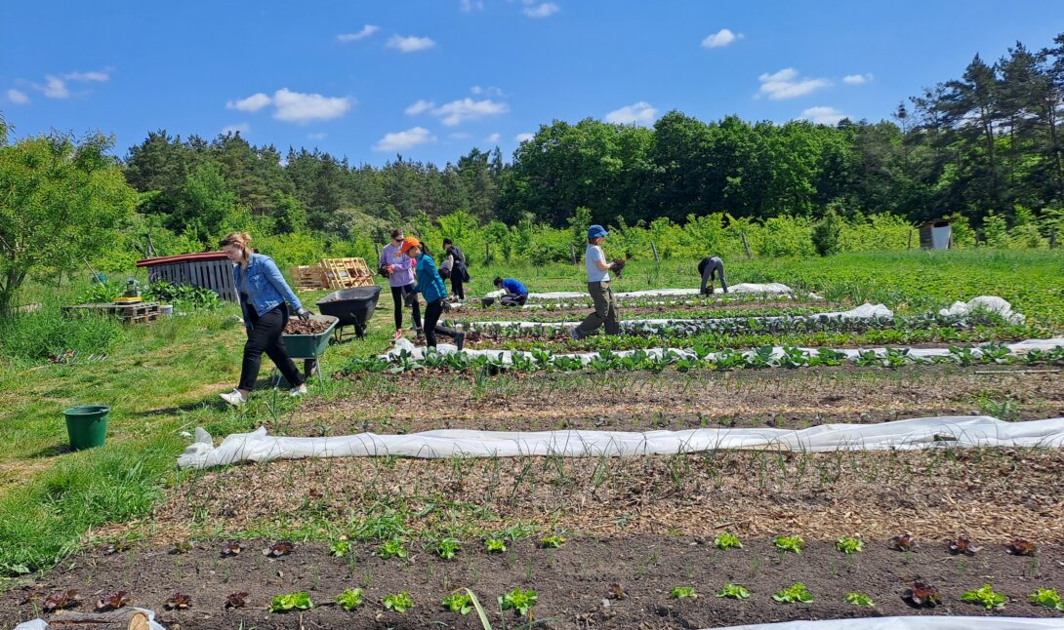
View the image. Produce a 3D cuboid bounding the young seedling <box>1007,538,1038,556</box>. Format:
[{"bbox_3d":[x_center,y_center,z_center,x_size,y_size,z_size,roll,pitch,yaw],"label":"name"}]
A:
[{"bbox_3d":[2.349,1.099,3.676,0.137,0.069,0.137,0,5,0],"label":"young seedling"}]

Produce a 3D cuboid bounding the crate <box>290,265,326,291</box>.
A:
[{"bbox_3d":[-6.878,-1.167,23.598,1.100,0.760,0.850,0,6,0],"label":"crate"}]

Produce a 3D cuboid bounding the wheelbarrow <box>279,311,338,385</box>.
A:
[{"bbox_3d":[-2.441,0.391,8.126,0.660,0.650,1.400,0,6,0],"label":"wheelbarrow"}]

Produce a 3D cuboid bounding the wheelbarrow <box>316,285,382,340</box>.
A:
[{"bbox_3d":[-2.724,0.052,11.258,0.700,0.720,1.400,0,6,0],"label":"wheelbarrow"}]

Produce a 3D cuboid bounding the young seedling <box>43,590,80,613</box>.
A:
[{"bbox_3d":[-1.913,1.164,3.122,0.155,0.080,0.140,0,6,0],"label":"young seedling"}]

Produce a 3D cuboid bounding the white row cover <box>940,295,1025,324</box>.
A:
[{"bbox_3d":[8.490,-0.137,14.494,1.400,0.460,0.750,-1,6,-7],"label":"white row cover"}]

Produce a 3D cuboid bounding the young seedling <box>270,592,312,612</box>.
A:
[{"bbox_3d":[-0.978,1.166,3.124,0.170,0.075,0.150,0,6,0],"label":"young seedling"}]

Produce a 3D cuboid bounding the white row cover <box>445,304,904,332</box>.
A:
[{"bbox_3d":[2.544,-0.028,14.118,8.489,0.320,0.700,-1,6,-7],"label":"white row cover"}]

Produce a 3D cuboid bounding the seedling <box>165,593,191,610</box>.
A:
[{"bbox_3d":[-1.466,1.191,3.185,0.110,0.070,0.101,0,6,0],"label":"seedling"}]

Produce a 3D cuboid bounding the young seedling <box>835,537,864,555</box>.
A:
[{"bbox_3d":[1.529,1.096,3.704,0.138,0.068,0.138,0,5,0],"label":"young seedling"}]

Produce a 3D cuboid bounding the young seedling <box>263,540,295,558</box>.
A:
[{"bbox_3d":[-1.227,1.137,3.722,0.156,0.070,0.143,0,6,0],"label":"young seedling"}]

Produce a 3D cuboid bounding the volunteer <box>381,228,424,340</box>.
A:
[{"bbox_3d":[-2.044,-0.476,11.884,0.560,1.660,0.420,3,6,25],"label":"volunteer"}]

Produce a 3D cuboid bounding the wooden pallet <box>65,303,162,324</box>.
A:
[{"bbox_3d":[-6.957,0.075,12.667,1.200,0.400,0.800,0,6,-3],"label":"wooden pallet"}]

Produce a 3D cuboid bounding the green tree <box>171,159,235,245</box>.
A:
[{"bbox_3d":[-21.252,-6.726,49.582,4.300,6.800,4.300,0,6,0],"label":"green tree"}]

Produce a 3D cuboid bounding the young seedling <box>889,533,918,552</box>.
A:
[{"bbox_3d":[1.803,1.090,3.726,0.139,0.076,0.139,0,5,0],"label":"young seedling"}]

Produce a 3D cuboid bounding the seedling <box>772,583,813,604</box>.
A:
[{"bbox_3d":[1.092,1.148,3.221,0.169,0.055,0.169,0,5,0],"label":"seedling"}]

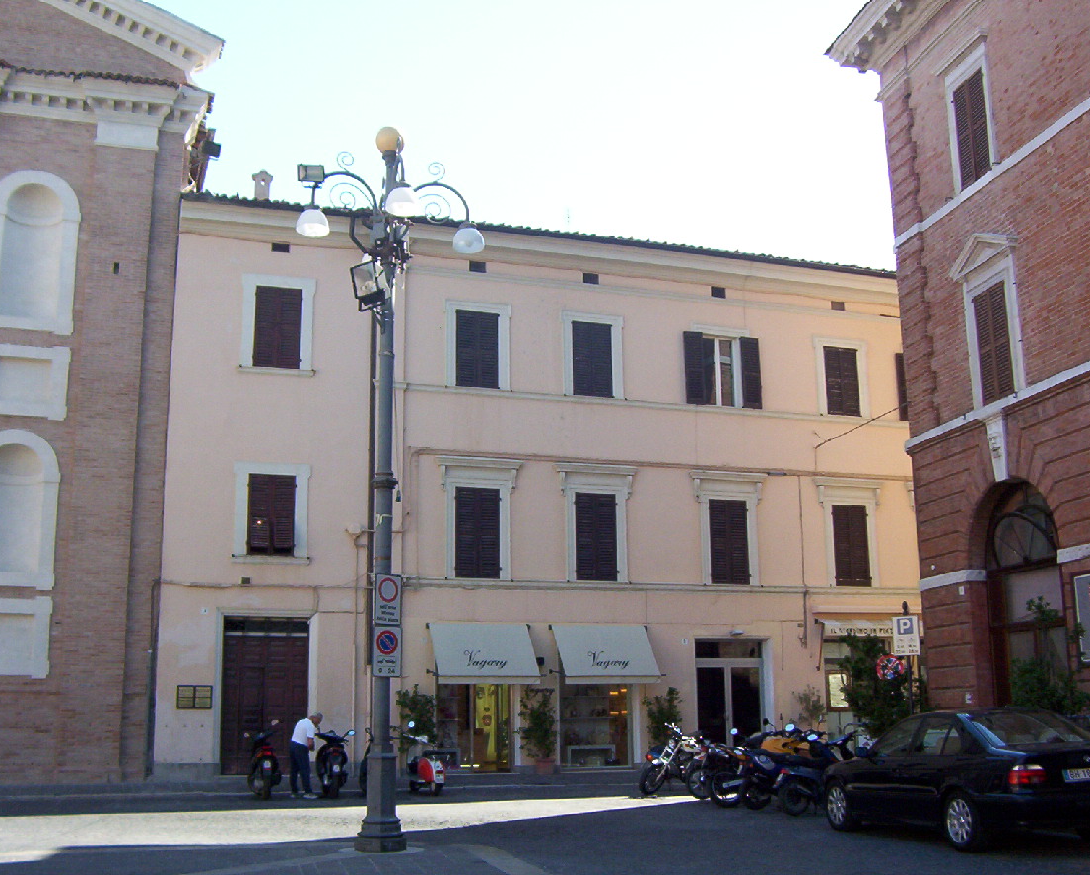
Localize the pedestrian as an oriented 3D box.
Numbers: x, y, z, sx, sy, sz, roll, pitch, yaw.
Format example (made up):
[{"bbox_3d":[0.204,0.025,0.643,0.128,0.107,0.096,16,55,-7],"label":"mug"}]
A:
[{"bbox_3d":[-4.330,5.756,22.102,0.570,1.480,0.500,3,-12,-19],"label":"pedestrian"}]

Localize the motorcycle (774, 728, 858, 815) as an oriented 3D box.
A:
[{"bbox_3d":[4.026,4.770,17.316,1.870,1.150,0.700,6,-14,-26],"label":"motorcycle"}]

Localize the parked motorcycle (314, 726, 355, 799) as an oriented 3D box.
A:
[{"bbox_3d":[-3.862,5.838,21.924,0.720,1.240,1.850,3,-13,-15],"label":"parked motorcycle"}]

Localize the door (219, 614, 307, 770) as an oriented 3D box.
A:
[{"bbox_3d":[-5.646,5.216,24.513,1.722,3.127,0.140,3,-13,-18],"label":"door"}]

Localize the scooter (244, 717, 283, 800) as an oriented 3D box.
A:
[{"bbox_3d":[-5.148,5.856,22.159,0.680,1.310,1.820,3,-12,-19],"label":"scooter"}]

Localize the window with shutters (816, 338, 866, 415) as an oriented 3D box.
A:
[{"bbox_3d":[7.662,-1.550,31.290,1.360,1.950,0.180,3,-12,-19],"label":"window with shutters"}]

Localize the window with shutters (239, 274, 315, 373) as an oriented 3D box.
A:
[{"bbox_3d":[-5.704,-2.393,25.930,1.511,2.145,0.180,3,-13,-18],"label":"window with shutters"}]

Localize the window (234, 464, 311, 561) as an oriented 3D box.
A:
[{"bbox_3d":[-5.824,1.572,25.893,1.556,2.033,0.200,3,-12,-19],"label":"window"}]

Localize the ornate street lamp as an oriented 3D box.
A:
[{"bbox_3d":[-1.890,0.352,14.640,2.300,8.792,2.300,3,-12,-19],"label":"ornate street lamp"}]

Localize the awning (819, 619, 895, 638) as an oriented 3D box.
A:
[{"bbox_3d":[7.656,4.513,28.637,2.774,0.412,0.420,3,-13,-18],"label":"awning"}]

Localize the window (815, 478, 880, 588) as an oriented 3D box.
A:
[{"bbox_3d":[7.631,2.387,30.456,1.660,2.700,0.280,3,-12,-19],"label":"window"}]

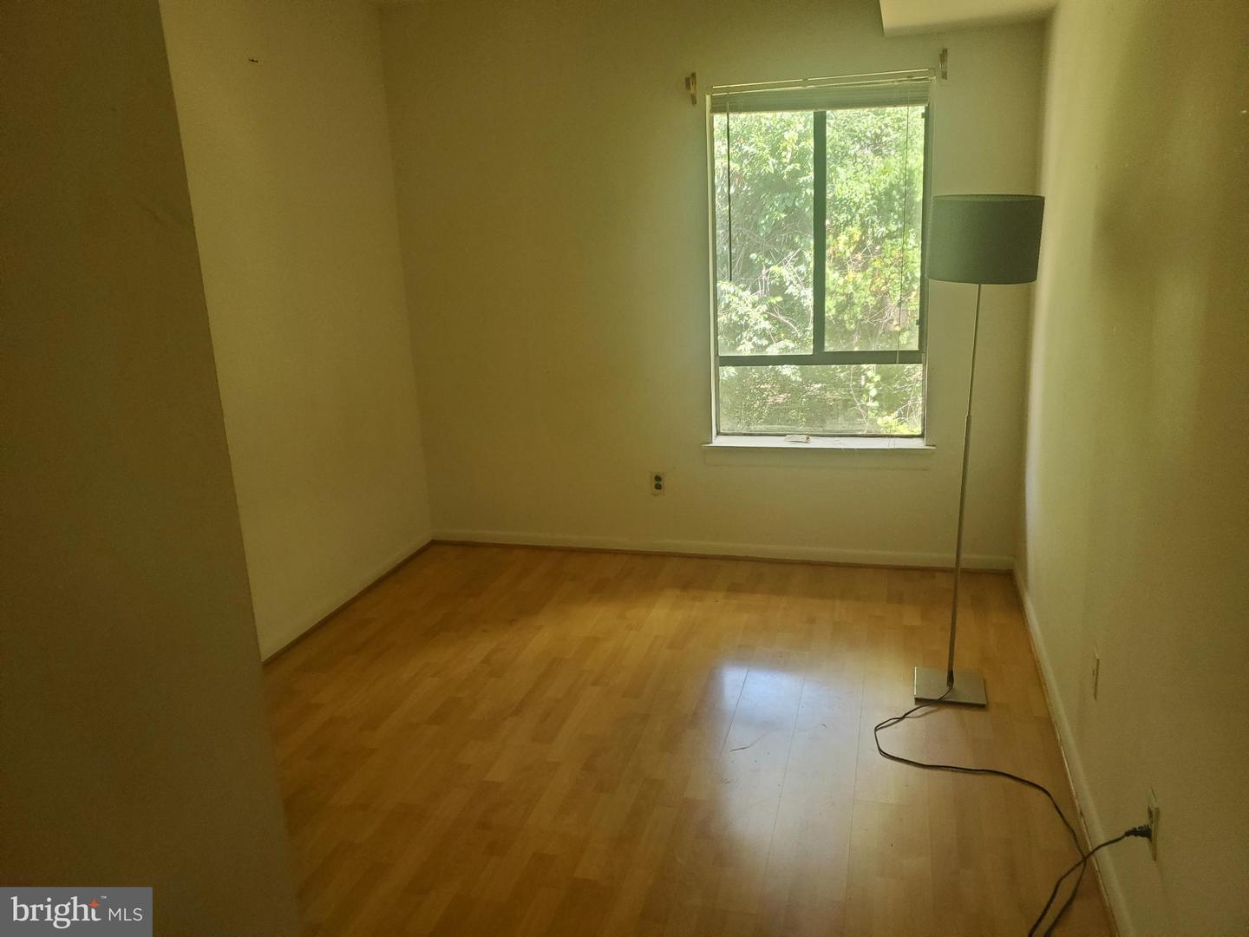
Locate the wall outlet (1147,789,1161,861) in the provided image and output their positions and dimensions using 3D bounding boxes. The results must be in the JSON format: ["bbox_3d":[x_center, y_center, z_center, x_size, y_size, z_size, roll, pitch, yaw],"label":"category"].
[{"bbox_3d":[1.036,0.698,1.846,0.008,0.115,0.071,2,15,16],"label":"wall outlet"}]

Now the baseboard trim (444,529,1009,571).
[{"bbox_3d":[0.340,0.377,4.357,2.732,0.066,0.020,2,15,16],"label":"baseboard trim"}]

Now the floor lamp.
[{"bbox_3d":[1.044,-0.017,2.811,0.301,1.535,0.319,2,15,16],"label":"floor lamp"}]

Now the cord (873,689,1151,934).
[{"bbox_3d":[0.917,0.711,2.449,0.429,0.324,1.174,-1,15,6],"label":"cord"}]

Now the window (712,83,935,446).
[{"bbox_3d":[0.815,-0.825,3.970,0.903,1.467,0.100,2,15,16],"label":"window"}]

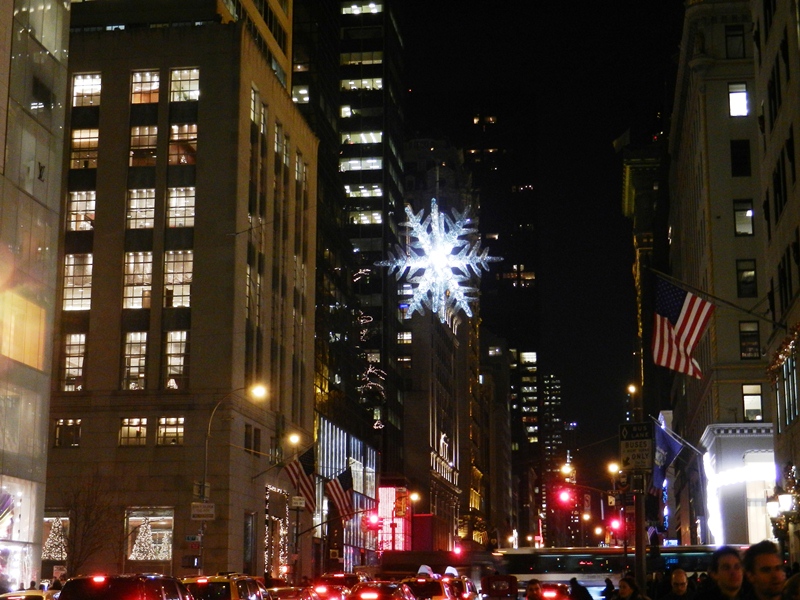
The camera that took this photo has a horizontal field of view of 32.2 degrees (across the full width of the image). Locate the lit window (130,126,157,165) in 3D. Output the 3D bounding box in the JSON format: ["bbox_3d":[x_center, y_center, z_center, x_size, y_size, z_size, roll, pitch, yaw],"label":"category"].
[{"bbox_3d":[-17.791,-10.657,96.132,1.970,2.960,0.300,-2,-12,8],"label":"lit window"}]

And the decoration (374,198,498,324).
[{"bbox_3d":[2.094,-2.094,75.360,7.000,6.200,6.800,-2,-12,8],"label":"decoration"}]

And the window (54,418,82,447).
[{"bbox_3d":[-22.171,8.848,92.689,1.840,1.940,0.300,-2,-12,8],"label":"window"}]

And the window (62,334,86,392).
[{"bbox_3d":[-21.788,4.239,92.930,1.559,3.901,0.250,-2,-12,8],"label":"window"}]

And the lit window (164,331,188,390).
[{"bbox_3d":[-14.799,4.004,91.917,1.545,4.013,0.250,-2,-12,8],"label":"lit window"}]

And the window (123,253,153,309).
[{"bbox_3d":[-17.661,-1.314,93.435,1.936,3.867,0.250,-2,-12,8],"label":"window"}]

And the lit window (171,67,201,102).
[{"bbox_3d":[-14.848,-14.813,95.759,2.075,2.479,0.250,-2,-12,8],"label":"lit window"}]

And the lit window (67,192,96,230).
[{"bbox_3d":[-21.825,-6.125,95.048,2.026,2.862,0.250,-2,-12,8],"label":"lit window"}]

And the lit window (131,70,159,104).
[{"bbox_3d":[-17.816,-14.938,97.039,2.070,2.520,0.300,-2,-12,8],"label":"lit window"}]

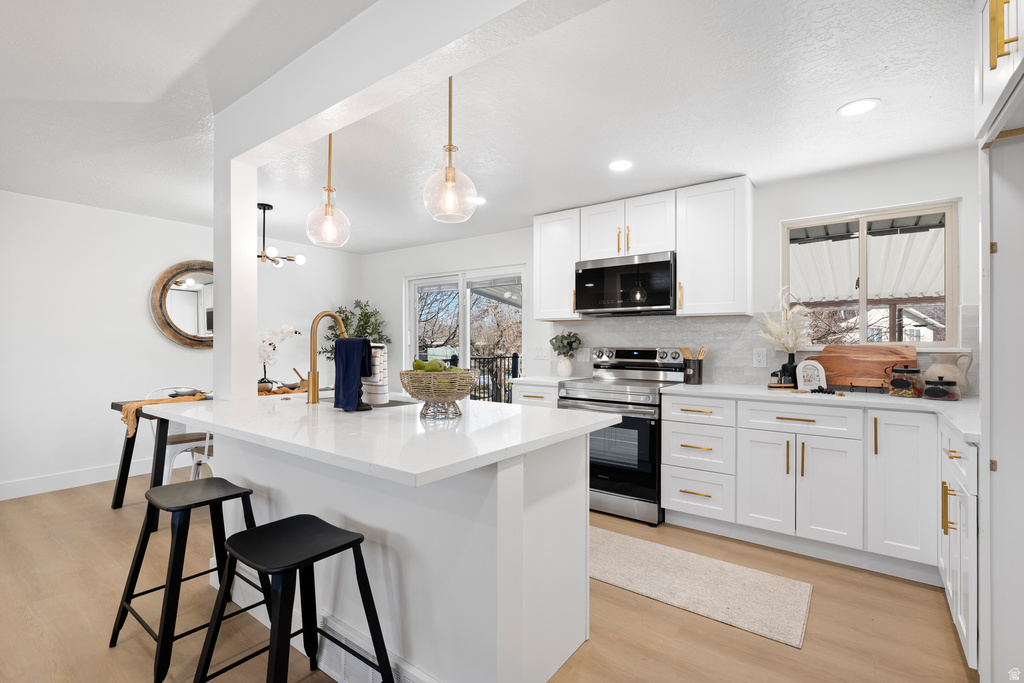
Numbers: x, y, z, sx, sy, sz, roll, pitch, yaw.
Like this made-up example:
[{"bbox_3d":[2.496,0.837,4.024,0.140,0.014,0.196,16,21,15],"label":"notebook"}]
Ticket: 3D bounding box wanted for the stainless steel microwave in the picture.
[{"bbox_3d":[0.921,-0.427,3.555,0.763,0.435,0.402,0,0,36],"label":"stainless steel microwave"}]

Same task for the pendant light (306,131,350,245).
[{"bbox_3d":[-0.901,-0.775,2.248,0.208,0.625,0.208,0,0,37],"label":"pendant light"}]

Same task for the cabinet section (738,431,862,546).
[{"bbox_3d":[1.785,0.818,2.823,0.620,0.583,0.570,0,0,36],"label":"cabinet section"}]

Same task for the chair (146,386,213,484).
[{"bbox_3d":[-2.729,0.811,3.818,0.480,0.840,0.440,0,0,37],"label":"chair"}]

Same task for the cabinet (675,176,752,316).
[{"bbox_3d":[1.460,-0.635,3.255,0.450,0.910,0.323,0,0,37],"label":"cabinet"}]

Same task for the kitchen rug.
[{"bbox_3d":[0.671,1.218,2.537,1.650,0.012,0.600,0,0,37],"label":"kitchen rug"}]

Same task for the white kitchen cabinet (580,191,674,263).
[{"bbox_3d":[0.972,-0.859,3.624,0.767,0.458,0.323,0,0,37],"label":"white kitchen cabinet"}]

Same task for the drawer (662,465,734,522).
[{"bbox_3d":[1.304,0.956,3.049,0.452,0.278,0.450,0,0,37],"label":"drawer"}]

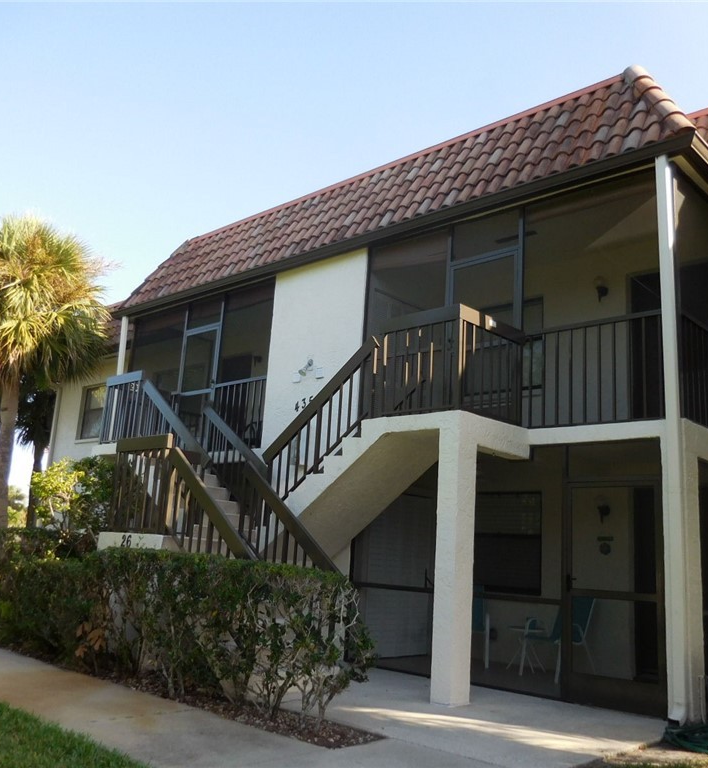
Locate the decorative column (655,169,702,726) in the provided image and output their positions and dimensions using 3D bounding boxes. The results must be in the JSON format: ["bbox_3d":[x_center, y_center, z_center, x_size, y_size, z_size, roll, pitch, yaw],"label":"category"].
[{"bbox_3d":[3.021,0.352,6.943,0.227,5.325,0.341,-7,-15,42],"label":"decorative column"}]

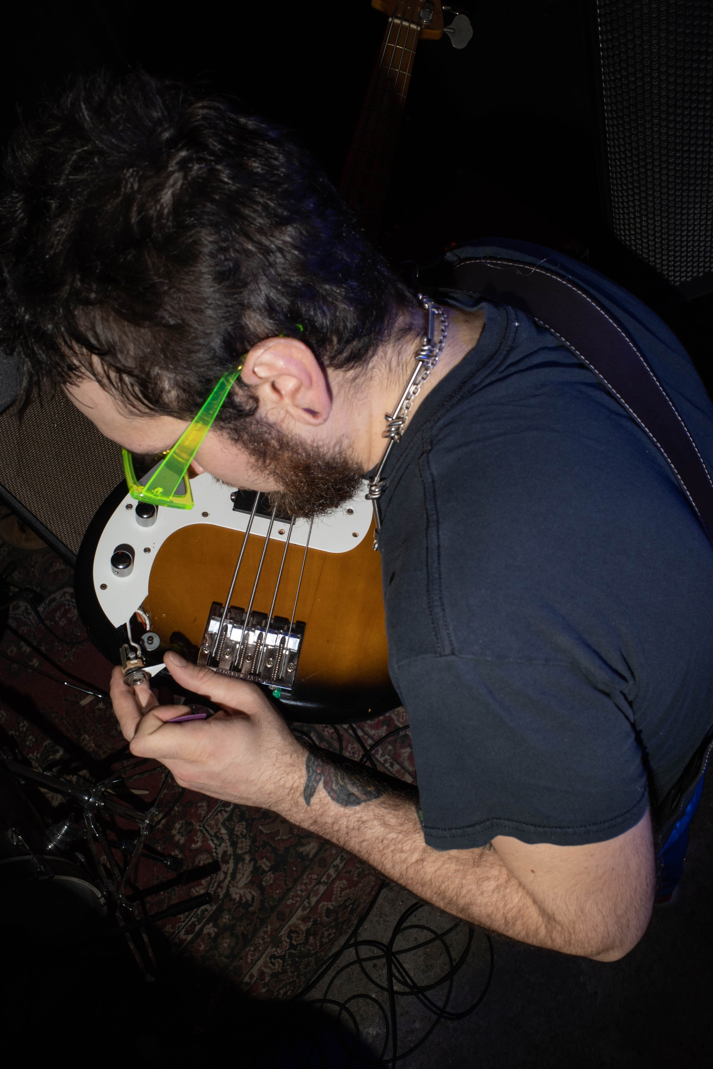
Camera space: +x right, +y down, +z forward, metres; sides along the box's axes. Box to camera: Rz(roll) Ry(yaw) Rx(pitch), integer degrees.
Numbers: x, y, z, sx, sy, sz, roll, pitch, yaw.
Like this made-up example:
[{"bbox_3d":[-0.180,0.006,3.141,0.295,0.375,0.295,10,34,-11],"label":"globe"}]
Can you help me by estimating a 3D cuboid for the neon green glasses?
[{"bbox_3d":[-0.088,-0.110,0.516,0.152,0.046,0.146,-49,29,29],"label":"neon green glasses"}]

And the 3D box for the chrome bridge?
[{"bbox_3d":[-0.086,0.091,0.691,0.080,0.018,0.058,13,57,-5],"label":"chrome bridge"}]

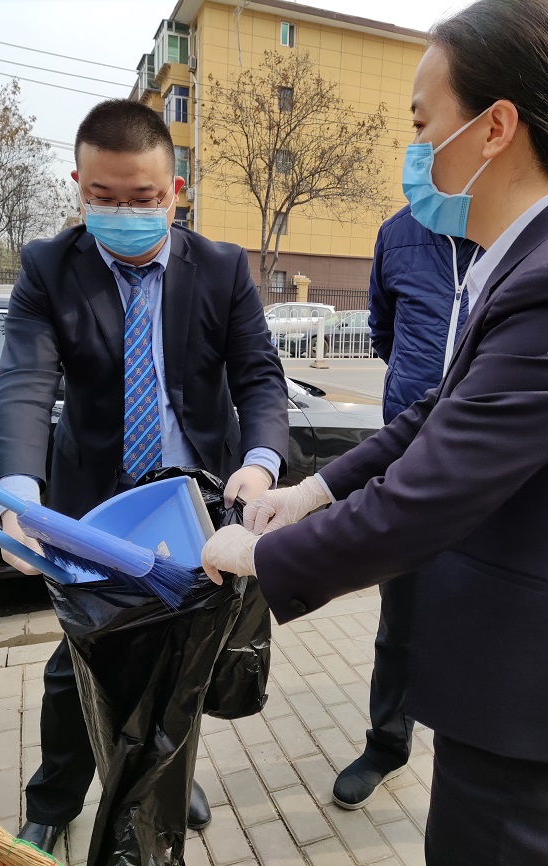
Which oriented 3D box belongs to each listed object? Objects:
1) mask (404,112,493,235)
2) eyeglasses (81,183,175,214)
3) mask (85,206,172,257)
[{"bbox_3d":[0.208,-0.298,0.772,0.110,0.125,0.138,7,12,30],"label":"mask"},{"bbox_3d":[-0.269,-0.437,1.138,0.145,0.042,0.140,0,38,-10],"label":"eyeglasses"},{"bbox_3d":[-0.258,-0.354,1.095,0.145,0.100,0.075,0,38,-10],"label":"mask"}]

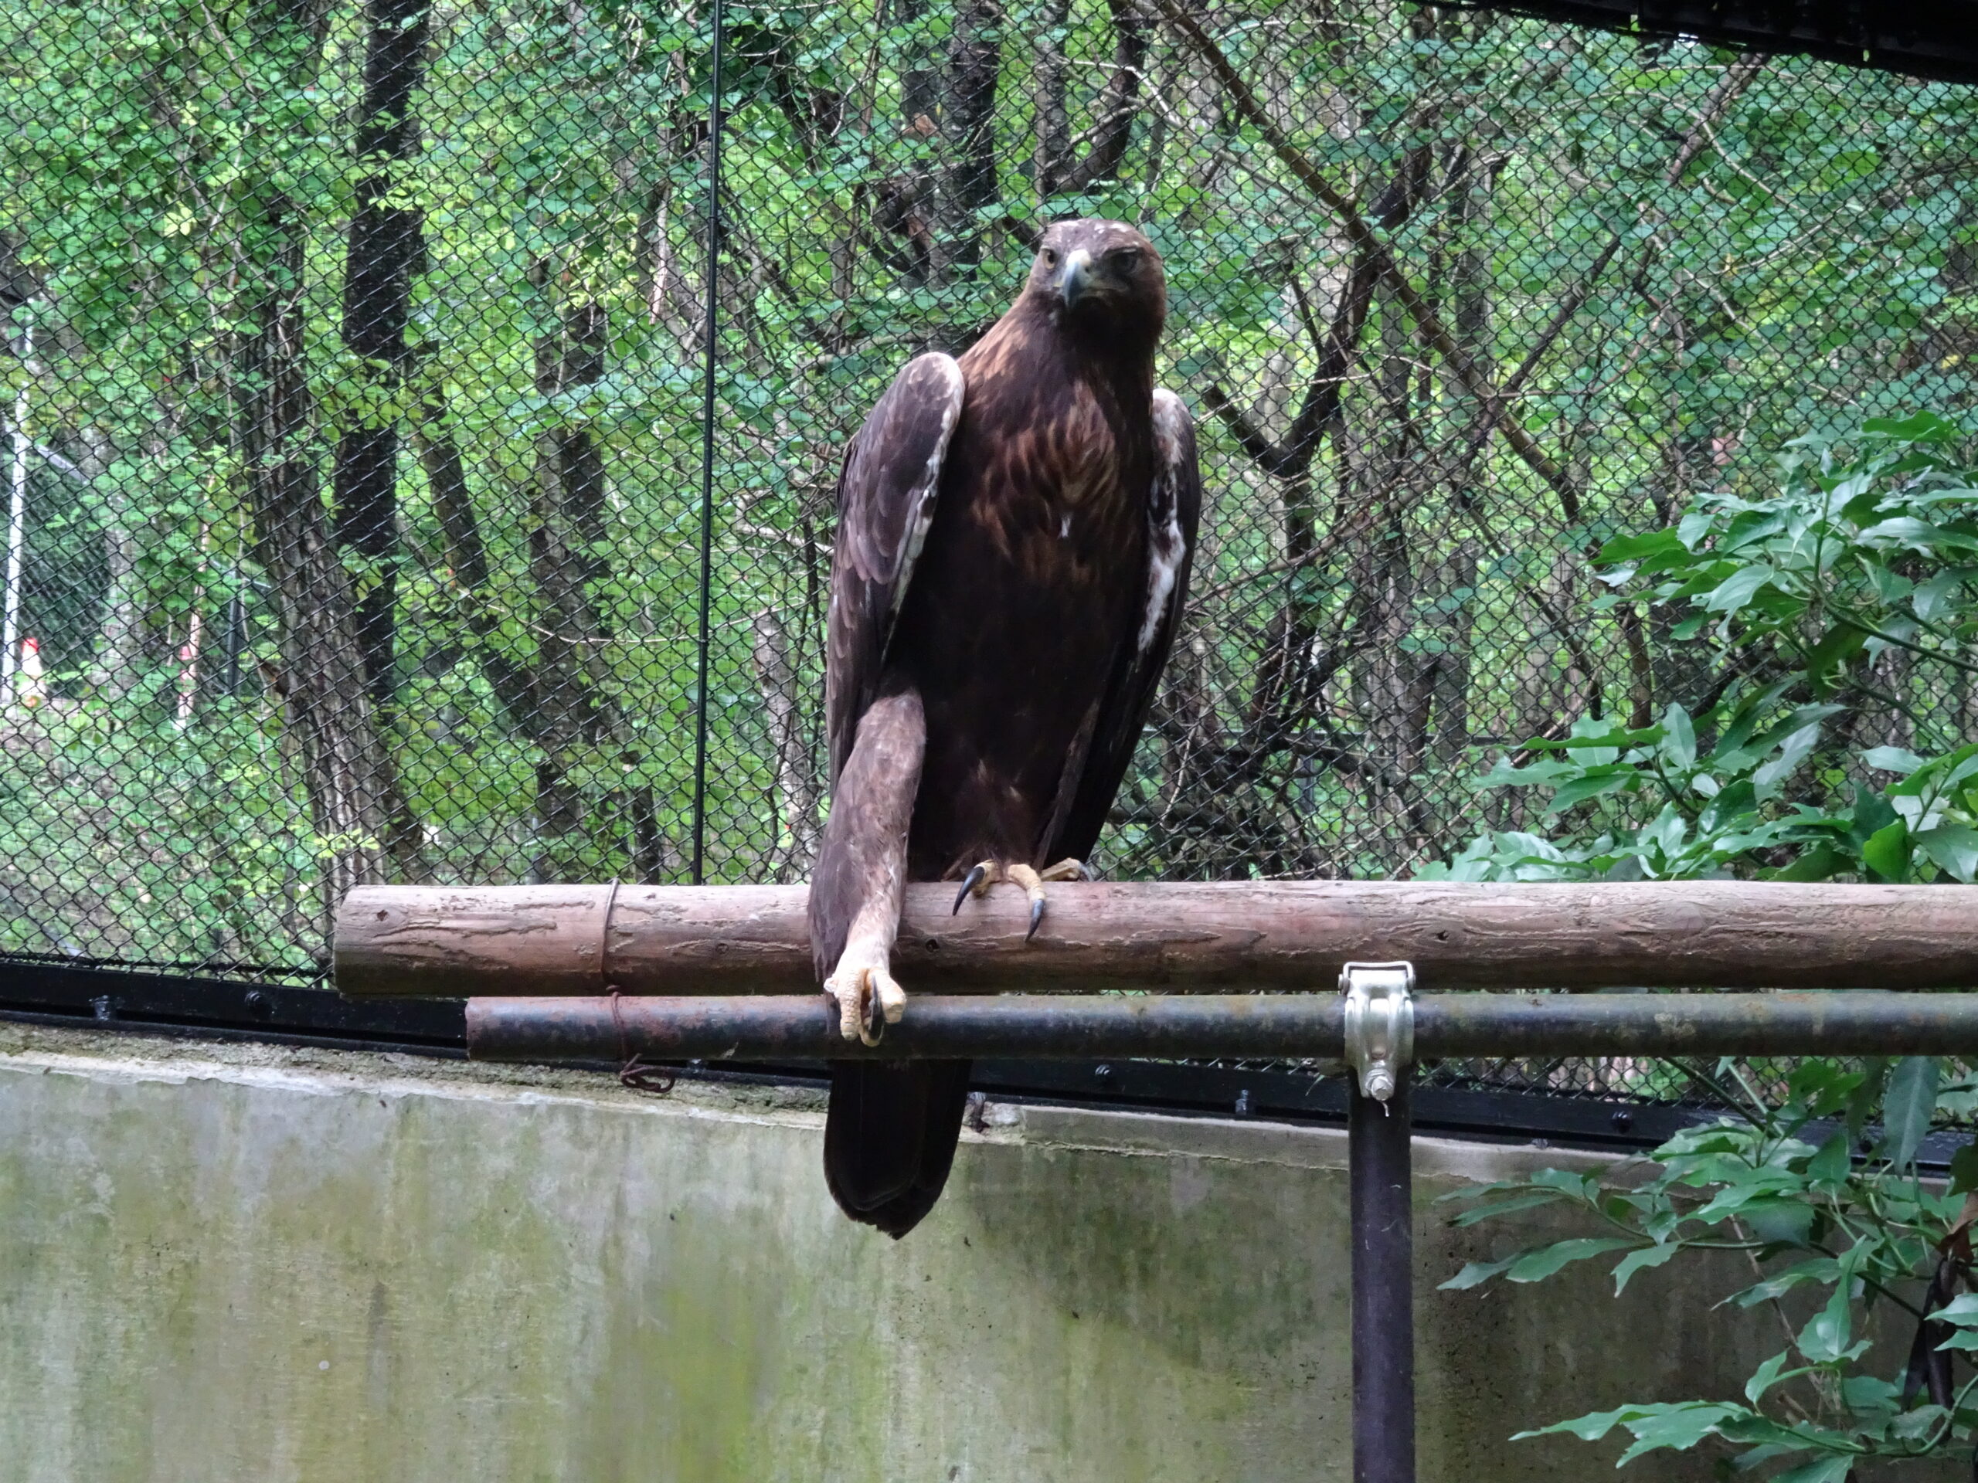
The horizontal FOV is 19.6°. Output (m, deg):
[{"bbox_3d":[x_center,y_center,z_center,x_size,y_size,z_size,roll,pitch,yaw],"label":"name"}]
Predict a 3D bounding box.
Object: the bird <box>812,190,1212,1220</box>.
[{"bbox_3d":[0.009,-0.024,4.572,0.310,0.790,0.320,5,-17,-14],"label":"bird"}]

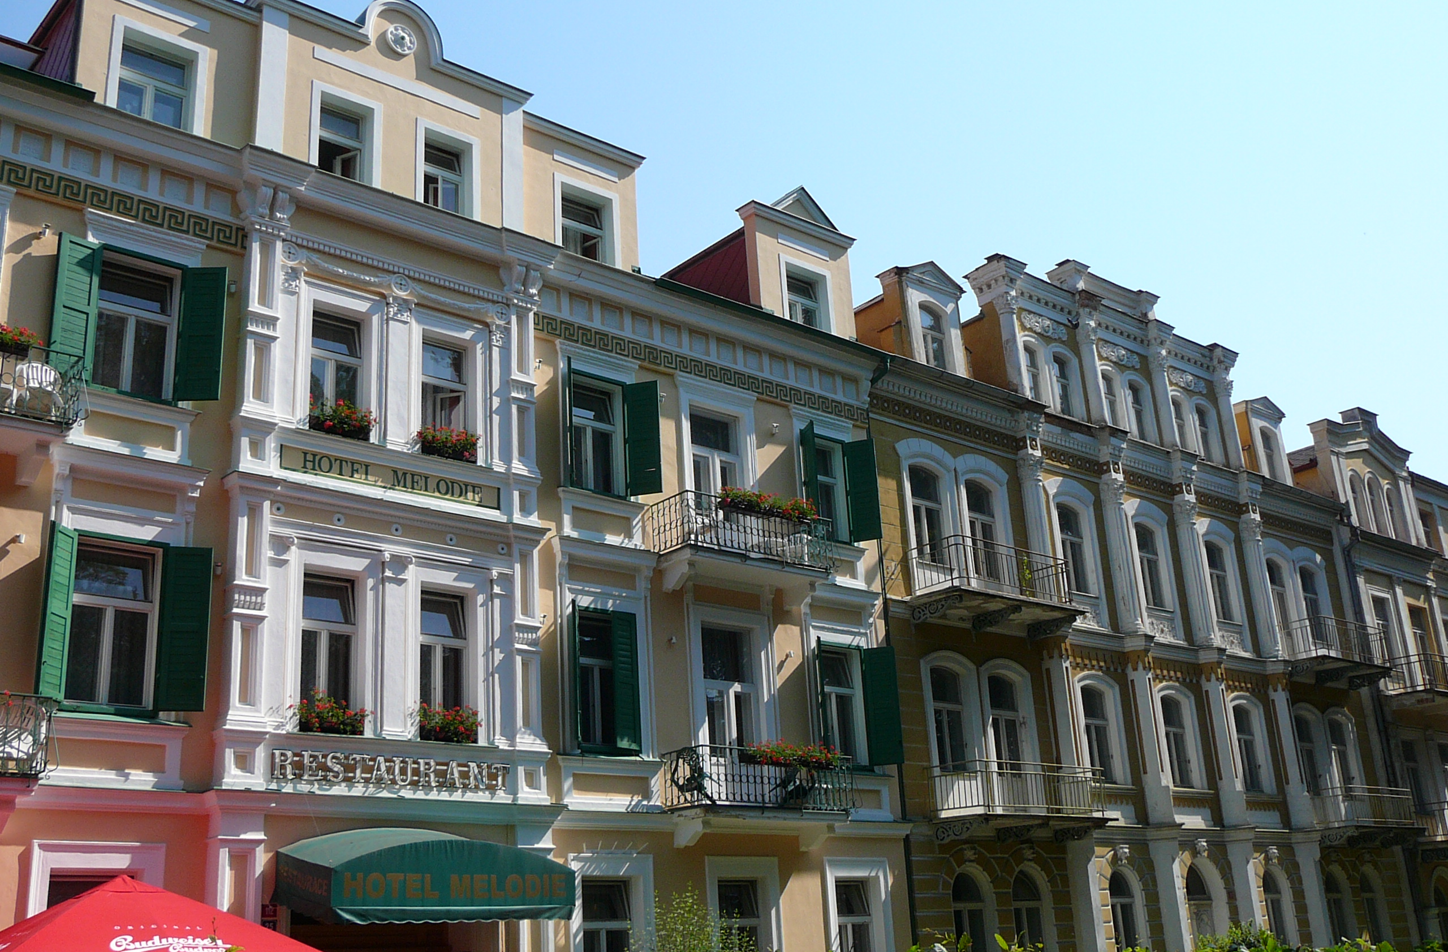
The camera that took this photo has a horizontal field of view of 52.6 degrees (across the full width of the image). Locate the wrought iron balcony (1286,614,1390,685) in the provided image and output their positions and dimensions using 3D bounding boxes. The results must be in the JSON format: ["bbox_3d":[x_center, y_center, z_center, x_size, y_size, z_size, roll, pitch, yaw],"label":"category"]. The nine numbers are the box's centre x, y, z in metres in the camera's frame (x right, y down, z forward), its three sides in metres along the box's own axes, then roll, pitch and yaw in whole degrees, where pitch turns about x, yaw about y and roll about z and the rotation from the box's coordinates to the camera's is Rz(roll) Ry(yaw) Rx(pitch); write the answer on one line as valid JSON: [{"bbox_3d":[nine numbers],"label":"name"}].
[{"bbox_3d":[16.255,4.699,38.651,3.720,1.414,1.116,13,-25,-39],"label":"wrought iron balcony"}]

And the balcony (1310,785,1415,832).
[{"bbox_3d":[16.484,8.624,37.594,3.230,1.012,1.178,13,-25,-39],"label":"balcony"}]

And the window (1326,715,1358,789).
[{"bbox_3d":[15.602,7.118,37.092,1.044,2.020,0.200,13,-25,-39],"label":"window"}]

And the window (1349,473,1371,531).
[{"bbox_3d":[18.008,0.683,41.843,0.660,1.750,0.200,13,-25,-39],"label":"window"}]

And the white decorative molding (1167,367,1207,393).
[{"bbox_3d":[12.390,-2.519,39.090,1.720,0.396,0.100,13,-25,-39],"label":"white decorative molding"}]

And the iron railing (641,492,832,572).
[{"bbox_3d":[0.377,1.095,25.522,3.367,0.949,0.986,13,-25,-39],"label":"iron railing"}]

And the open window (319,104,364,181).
[{"bbox_3d":[-5.726,-4.858,21.899,0.780,1.340,0.200,13,-25,-39],"label":"open window"}]

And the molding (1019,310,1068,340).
[{"bbox_3d":[7.211,-3.331,32.853,1.600,0.510,0.120,13,-25,-39],"label":"molding"}]

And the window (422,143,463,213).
[{"bbox_3d":[-4.773,-4.975,24.778,0.860,1.250,0.120,13,-25,-38],"label":"window"}]

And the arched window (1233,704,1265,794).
[{"bbox_3d":[12.191,6.363,34.269,0.997,2.050,0.200,13,-25,-39],"label":"arched window"}]

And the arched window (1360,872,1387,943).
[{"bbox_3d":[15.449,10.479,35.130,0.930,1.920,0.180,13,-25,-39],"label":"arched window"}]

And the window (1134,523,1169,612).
[{"bbox_3d":[9.587,2.117,33.103,0.900,1.930,0.180,13,-25,-39],"label":"window"}]

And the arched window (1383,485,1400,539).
[{"bbox_3d":[19.625,1.094,43.160,0.650,1.750,0.200,13,-25,-39],"label":"arched window"}]

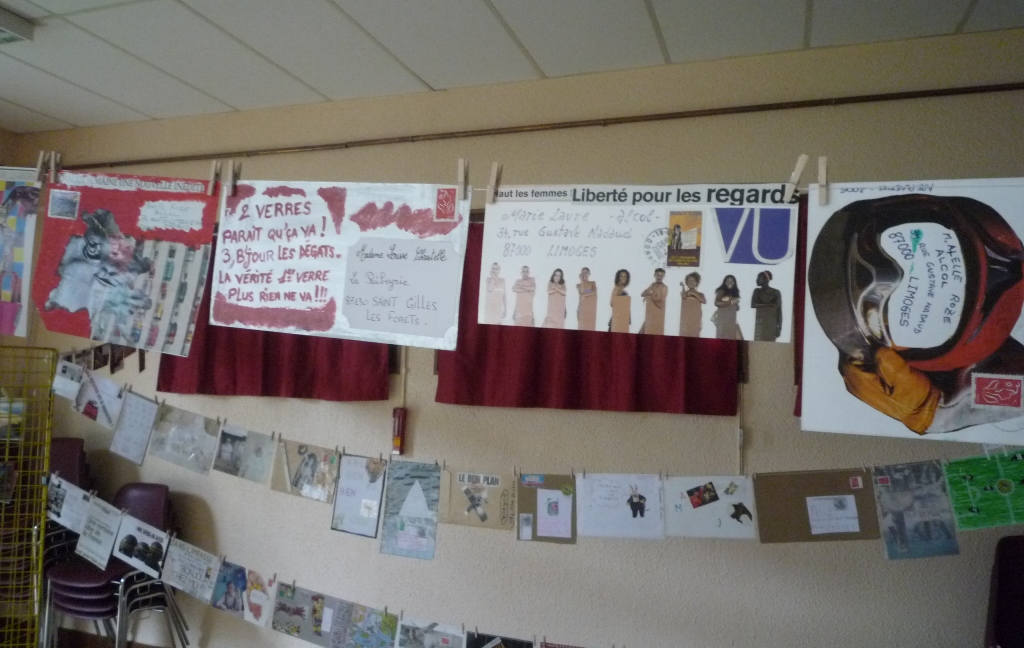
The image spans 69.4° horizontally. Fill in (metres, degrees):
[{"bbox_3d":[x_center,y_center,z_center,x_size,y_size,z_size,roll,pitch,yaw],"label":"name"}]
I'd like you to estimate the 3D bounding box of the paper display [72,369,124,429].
[{"bbox_3d":[-1.458,0.267,2.612,0.207,0.143,0.015,21,3,19],"label":"paper display"}]

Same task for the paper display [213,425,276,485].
[{"bbox_3d":[-0.813,0.395,2.251,0.209,0.145,0.008,9,-2,21],"label":"paper display"}]

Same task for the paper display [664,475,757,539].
[{"bbox_3d":[0.492,0.459,1.853,0.212,0.152,0.015,-5,-6,18],"label":"paper display"}]

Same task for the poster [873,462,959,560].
[{"bbox_3d":[0.887,0.409,1.626,0.137,0.201,0.008,-10,-8,19],"label":"poster"}]

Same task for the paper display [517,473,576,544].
[{"bbox_3d":[0.094,0.500,2.006,0.163,0.182,0.015,-3,-5,18],"label":"paper display"}]

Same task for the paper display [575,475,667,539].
[{"bbox_3d":[0.270,0.454,1.849,0.217,0.157,0.008,-3,-6,20],"label":"paper display"}]

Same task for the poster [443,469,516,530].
[{"bbox_3d":[-0.091,0.470,1.980,0.214,0.145,0.008,2,-4,20],"label":"poster"}]

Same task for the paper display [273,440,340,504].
[{"bbox_3d":[-0.642,0.458,2.301,0.227,0.162,0.015,8,-1,19],"label":"paper display"}]

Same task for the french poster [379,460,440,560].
[{"bbox_3d":[-0.280,0.514,2.045,0.161,0.253,0.008,3,-4,20],"label":"french poster"}]

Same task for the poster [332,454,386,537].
[{"bbox_3d":[-0.462,0.521,2.235,0.157,0.228,0.015,4,-3,19],"label":"poster"}]

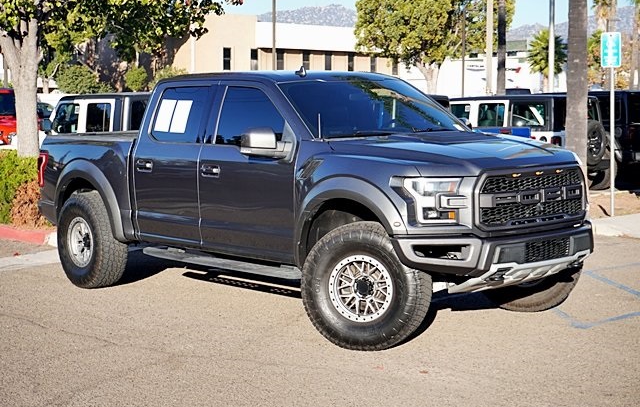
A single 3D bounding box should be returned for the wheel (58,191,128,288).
[{"bbox_3d":[-2.164,0.351,10.864,0.320,0.900,0.905,-5,7,-41],"label":"wheel"}]

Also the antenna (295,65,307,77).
[{"bbox_3d":[-0.173,-1.152,9.912,0.065,0.085,0.140,-5,7,-41],"label":"antenna"}]

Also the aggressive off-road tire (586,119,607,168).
[{"bbox_3d":[5.011,-1.123,21.200,0.830,0.830,0.260,-5,7,-41],"label":"aggressive off-road tire"}]

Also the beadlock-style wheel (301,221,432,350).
[{"bbox_3d":[0.334,0.578,8.074,0.905,0.900,0.320,2,6,23],"label":"beadlock-style wheel"}]

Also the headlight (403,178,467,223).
[{"bbox_3d":[0.765,-0.017,7.700,0.320,0.310,0.360,-5,7,-41],"label":"headlight"}]

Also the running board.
[{"bbox_3d":[-0.820,0.474,9.400,0.200,0.085,2.220,-5,7,-41],"label":"running board"}]

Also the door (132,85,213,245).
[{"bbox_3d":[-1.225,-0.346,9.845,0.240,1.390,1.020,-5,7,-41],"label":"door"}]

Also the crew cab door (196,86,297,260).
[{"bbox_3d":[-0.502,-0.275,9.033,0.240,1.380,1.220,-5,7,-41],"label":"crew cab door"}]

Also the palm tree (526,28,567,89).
[{"bbox_3d":[18.027,-10.193,90.327,3.400,7.320,3.400,-1,5,0],"label":"palm tree"}]

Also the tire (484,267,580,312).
[{"bbox_3d":[1.691,0.446,9.400,0.905,0.900,0.320,2,6,23],"label":"tire"}]

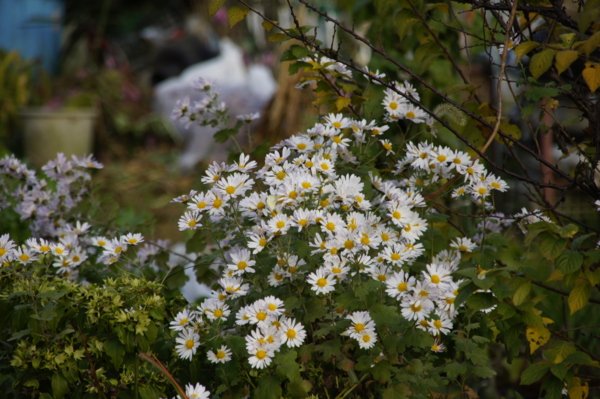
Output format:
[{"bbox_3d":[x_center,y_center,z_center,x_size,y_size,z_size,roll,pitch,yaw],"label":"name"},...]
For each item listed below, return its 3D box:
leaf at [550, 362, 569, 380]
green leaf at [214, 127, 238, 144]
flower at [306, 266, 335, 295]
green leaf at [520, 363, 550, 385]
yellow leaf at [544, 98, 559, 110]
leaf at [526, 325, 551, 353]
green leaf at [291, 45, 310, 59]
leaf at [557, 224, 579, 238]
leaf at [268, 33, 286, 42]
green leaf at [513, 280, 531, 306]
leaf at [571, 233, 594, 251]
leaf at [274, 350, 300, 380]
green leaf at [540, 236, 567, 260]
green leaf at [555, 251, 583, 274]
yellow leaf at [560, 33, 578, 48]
[{"bbox_3d":[0.392,0.260,7.550,0.027,0.027,0.014,-1,6,-6],"label":"leaf"},{"bbox_3d":[-0.104,-0.091,7.100,0.034,0.026,0.022,0,7,0],"label":"green leaf"},{"bbox_3d":[0.029,0.109,6.750,0.041,0.038,0.014,0,-18,-3],"label":"flower"},{"bbox_3d":[0.316,0.233,6.700,0.040,0.029,0.025,0,7,0],"label":"green leaf"},{"bbox_3d":[0.390,-0.147,7.750,0.022,0.019,0.013,0,6,0],"label":"yellow leaf"},{"bbox_3d":[0.363,0.213,7.600,0.035,0.044,0.018,15,0,2],"label":"leaf"},{"bbox_3d":[0.001,-0.225,7.600,0.030,0.021,0.018,0,3,0],"label":"green leaf"},{"bbox_3d":[0.359,0.043,6.700,0.029,0.019,0.022,0,7,0],"label":"leaf"},{"bbox_3d":[-0.034,-0.246,7.600,0.027,0.015,0.016,0,3,0],"label":"leaf"},{"bbox_3d":[0.335,0.142,7.550,0.021,0.042,0.015,29,0,4],"label":"green leaf"},{"bbox_3d":[0.431,0.064,7.600,0.034,0.027,0.020,3,6,26],"label":"leaf"},{"bbox_3d":[-0.019,0.253,7.600,0.040,0.046,0.020,0,3,0],"label":"leaf"},{"bbox_3d":[0.383,0.074,7.550,0.038,0.036,0.020,0,3,0],"label":"green leaf"},{"bbox_3d":[0.360,0.085,6.700,0.038,0.032,0.018,0,7,0],"label":"green leaf"},{"bbox_3d":[0.415,-0.245,7.700,0.028,0.025,0.015,0,6,0],"label":"yellow leaf"}]

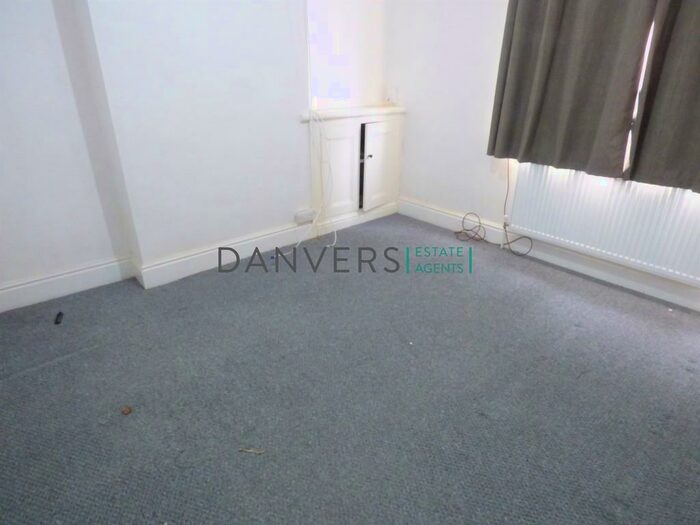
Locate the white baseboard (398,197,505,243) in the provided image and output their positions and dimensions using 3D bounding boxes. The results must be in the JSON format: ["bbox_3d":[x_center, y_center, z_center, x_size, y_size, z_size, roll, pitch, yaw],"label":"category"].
[{"bbox_3d":[0.895,-0.389,3.712,0.025,0.173,1.170,-20,33,-38],"label":"white baseboard"}]

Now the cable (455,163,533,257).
[{"bbox_3d":[1.179,-0.462,3.254,0.130,0.710,0.710,-20,33,-38],"label":"cable"}]

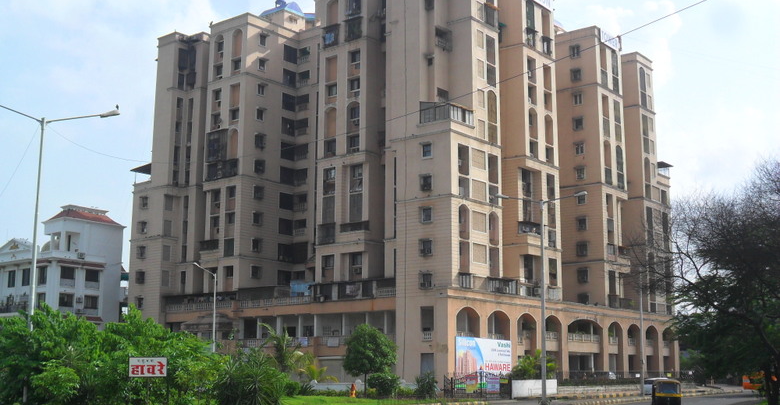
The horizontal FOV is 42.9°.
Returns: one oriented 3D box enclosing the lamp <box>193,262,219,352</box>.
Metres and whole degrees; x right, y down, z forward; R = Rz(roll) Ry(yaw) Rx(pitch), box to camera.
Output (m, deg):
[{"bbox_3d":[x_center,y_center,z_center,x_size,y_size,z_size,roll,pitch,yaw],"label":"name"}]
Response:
[{"bbox_3d":[-13.899,9.570,73.607,0.350,10.078,2.400,-8,-13,38],"label":"lamp"}]

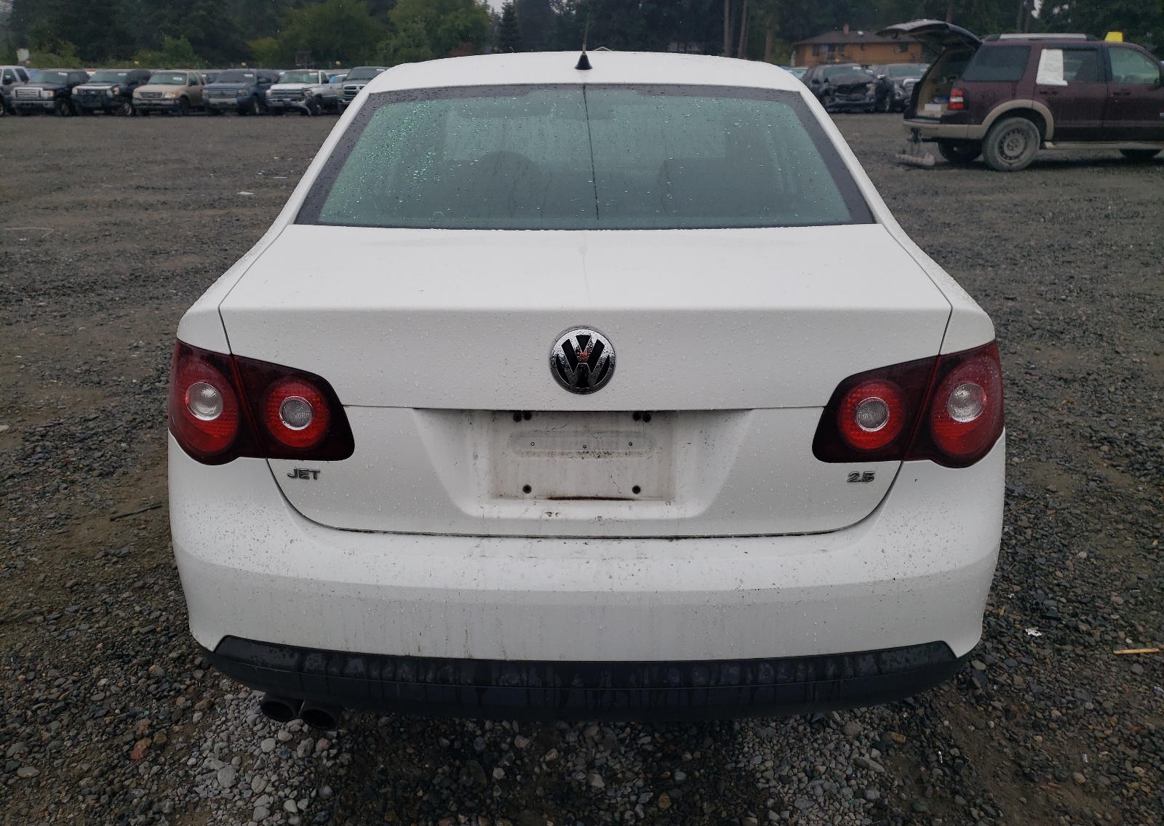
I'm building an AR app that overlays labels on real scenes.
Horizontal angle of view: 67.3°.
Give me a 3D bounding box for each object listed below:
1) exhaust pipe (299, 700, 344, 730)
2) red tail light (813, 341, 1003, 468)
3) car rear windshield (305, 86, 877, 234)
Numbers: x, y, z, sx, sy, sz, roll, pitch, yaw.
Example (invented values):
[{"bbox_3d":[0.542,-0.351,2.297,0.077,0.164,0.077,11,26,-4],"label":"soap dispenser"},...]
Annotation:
[{"bbox_3d":[-0.488,0.553,1.687,0.070,0.066,0.150,0,21,1],"label":"exhaust pipe"},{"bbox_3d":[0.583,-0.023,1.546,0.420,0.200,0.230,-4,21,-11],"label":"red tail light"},{"bbox_3d":[0.010,-0.603,2.048,1.250,0.085,0.660,0,48,1],"label":"car rear windshield"}]

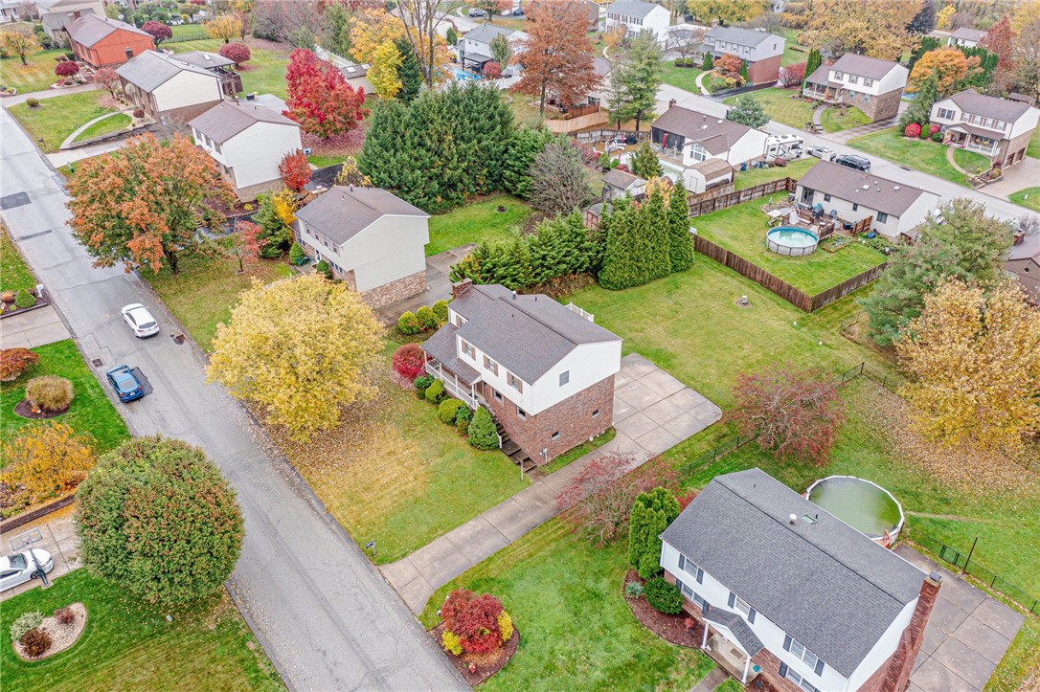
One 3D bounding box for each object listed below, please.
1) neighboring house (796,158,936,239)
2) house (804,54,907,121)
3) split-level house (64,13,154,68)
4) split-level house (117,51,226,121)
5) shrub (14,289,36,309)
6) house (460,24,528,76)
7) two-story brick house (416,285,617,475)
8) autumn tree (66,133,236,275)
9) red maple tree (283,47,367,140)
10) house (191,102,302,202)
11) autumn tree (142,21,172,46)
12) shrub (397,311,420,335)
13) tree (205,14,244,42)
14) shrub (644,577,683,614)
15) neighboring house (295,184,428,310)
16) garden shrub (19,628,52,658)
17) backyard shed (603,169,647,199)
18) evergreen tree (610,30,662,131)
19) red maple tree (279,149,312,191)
[{"bbox_3d":[41.600,-18.230,96.990,9.400,4.600,13.500,-25,39,-31],"label":"neighboring house"},{"bbox_3d":[54.410,-42.850,132.080,9.900,8.890,13.530,-25,39,-31],"label":"house"},{"bbox_3d":[-62.560,-46.870,123.000,9.500,5.700,15.200,-25,39,-31],"label":"split-level house"},{"bbox_3d":[-44.690,-33.290,103.440,9.000,6.470,12.780,-24,40,-32],"label":"split-level house"},{"bbox_3d":[-45.290,-4.480,73.870,1.640,1.670,1.640,-25,39,-31],"label":"shrub"},{"bbox_3d":[-4.040,-56.550,152.440,9.390,6.670,10.450,-25,40,-33],"label":"house"},{"bbox_3d":[-0.177,1.055,60.575,9.200,8.800,12.900,-24,39,-31],"label":"two-story brick house"},{"bbox_3d":[-33.896,-12.854,75.156,14.424,13.373,14.136,-1,33,0],"label":"autumn tree"},{"bbox_3d":[-24.200,-31.100,101.300,10.200,11.600,10.200,0,33,0],"label":"red maple tree"},{"bbox_3d":[-31.520,-22.910,93.450,9.130,8.440,9.430,-25,40,-33],"label":"house"},{"bbox_3d":[-58.390,-50.310,130.260,4.860,3.980,4.860,-25,39,-31],"label":"autumn tree"},{"bbox_3d":[-9.610,-2.080,70.070,1.880,1.870,1.880,-1,33,1],"label":"shrub"},{"bbox_3d":[-47.940,-51.350,131.080,5.990,4.330,5.990,-25,39,-31],"label":"tree"},{"bbox_3d":[8.800,15.450,49.900,2.300,1.900,2.500,0,33,0],"label":"shrub"},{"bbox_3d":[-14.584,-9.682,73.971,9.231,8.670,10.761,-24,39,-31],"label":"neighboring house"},{"bbox_3d":[-25.386,15.587,42.428,1.479,1.288,1.479,-1,33,0],"label":"garden shrub"},{"bbox_3d":[14.490,-22.181,112.361,4.400,3.400,4.850,-24,39,-30],"label":"backyard shed"},{"bbox_3d":[17.544,-38.763,119.284,7.400,14.900,7.000,-1,33,0],"label":"evergreen tree"},{"bbox_3d":[-23.840,-18.640,86.210,3.540,4.560,3.540,-25,39,-31],"label":"red maple tree"}]

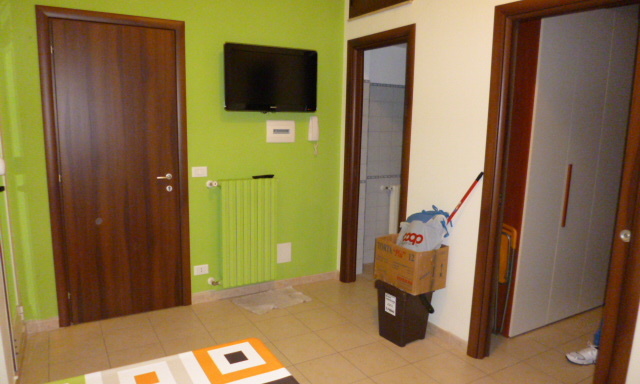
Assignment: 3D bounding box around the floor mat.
[{"bbox_3d":[-0.390,0.920,3.790,0.560,0.010,0.350,-5,11,-37],"label":"floor mat"}]

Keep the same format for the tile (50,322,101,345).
[{"bbox_3d":[-1.736,0.994,3.140,0.331,0.010,0.328,-4,10,-31],"label":"tile"}]

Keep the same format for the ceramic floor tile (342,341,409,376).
[{"bbox_3d":[0.352,1.083,2.876,0.331,0.010,0.328,-4,10,-31],"label":"ceramic floor tile"}]

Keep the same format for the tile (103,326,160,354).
[{"bbox_3d":[-1.291,1.021,3.053,0.328,0.010,0.328,-4,10,-31],"label":"tile"}]

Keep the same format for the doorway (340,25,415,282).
[{"bbox_3d":[0.497,-0.175,3.736,0.140,2.220,0.860,-4,10,-31],"label":"doorway"}]

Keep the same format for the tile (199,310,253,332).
[{"bbox_3d":[-0.724,0.983,3.389,0.328,0.010,0.328,-4,10,-31],"label":"tile"}]

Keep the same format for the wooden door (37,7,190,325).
[{"bbox_3d":[-1.454,-0.147,3.280,0.935,2.215,0.080,-4,10,-31],"label":"wooden door"}]

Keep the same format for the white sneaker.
[{"bbox_3d":[1.780,1.055,2.914,0.290,0.110,0.105,0,9,-7],"label":"white sneaker"}]

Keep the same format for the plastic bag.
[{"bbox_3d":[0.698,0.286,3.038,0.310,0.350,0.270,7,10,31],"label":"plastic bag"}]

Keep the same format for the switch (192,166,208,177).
[{"bbox_3d":[-0.954,-0.158,3.534,0.120,0.080,0.010,-4,10,-31],"label":"switch"}]

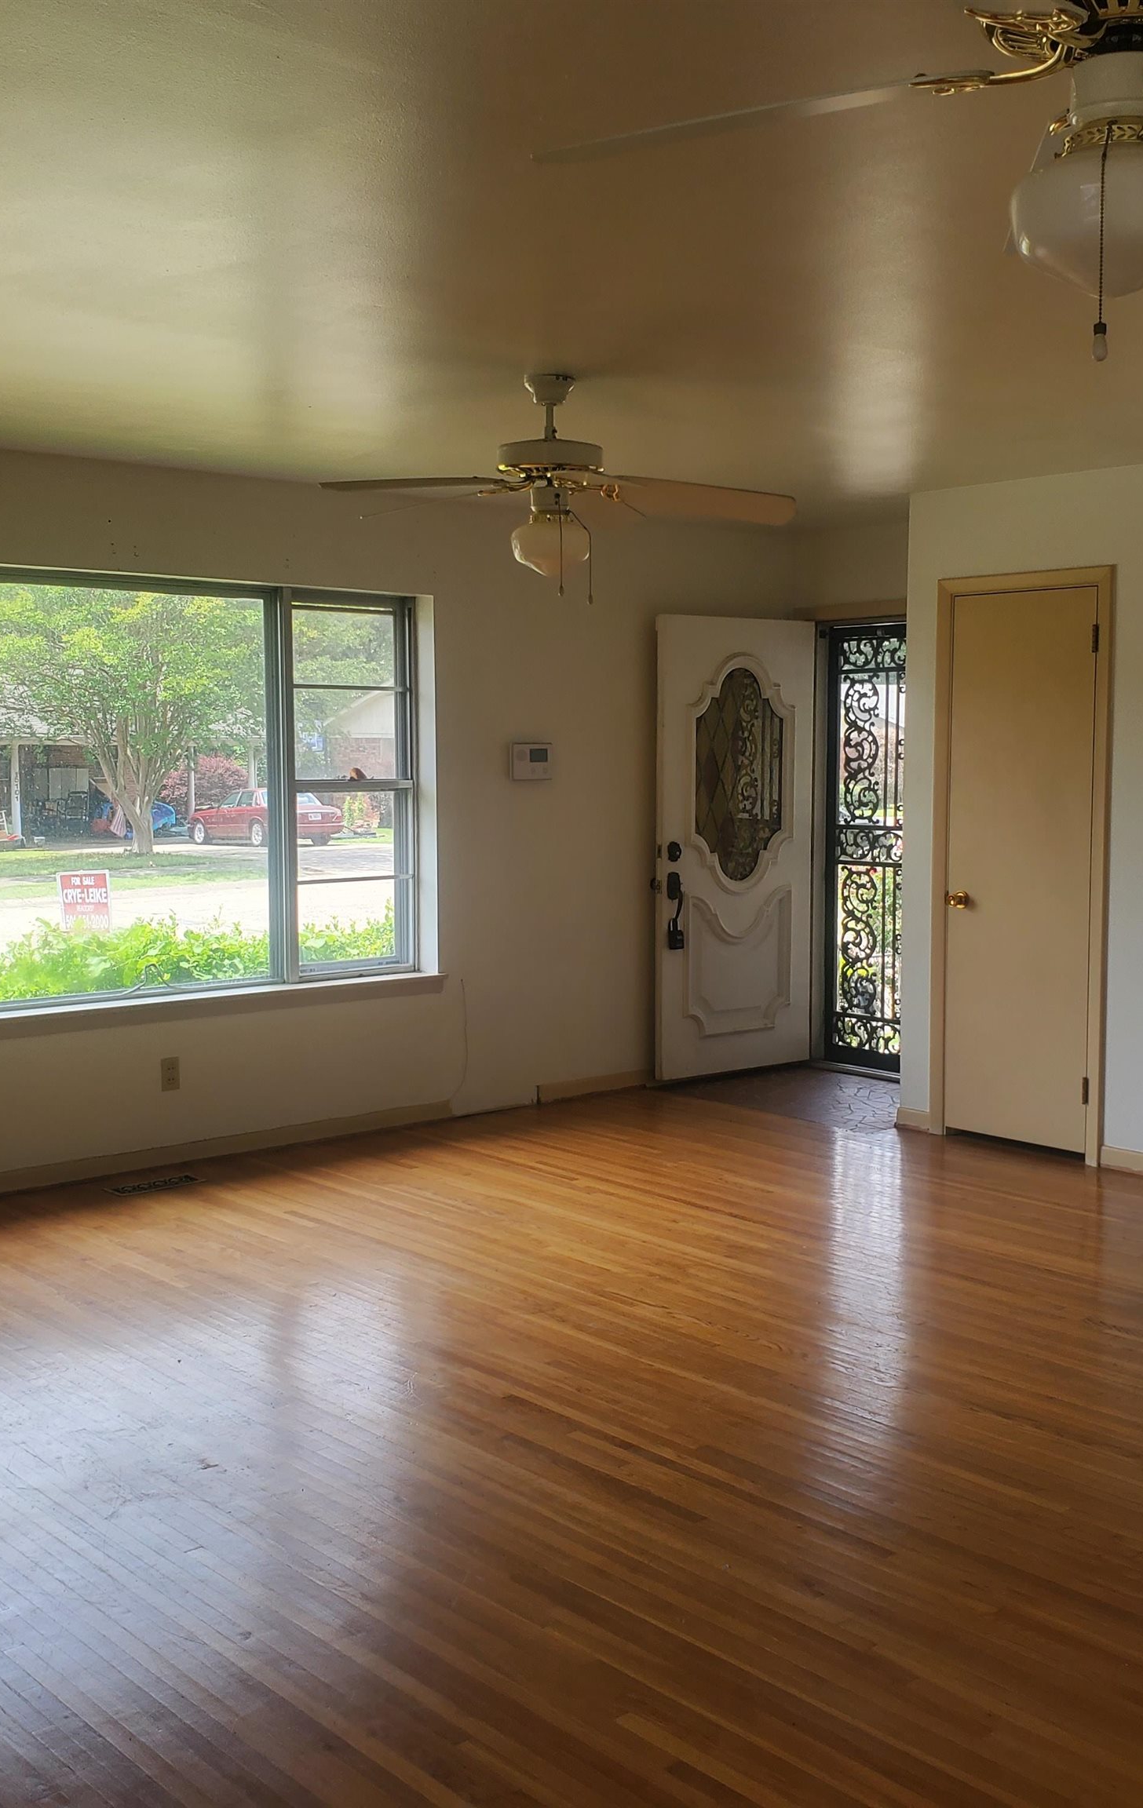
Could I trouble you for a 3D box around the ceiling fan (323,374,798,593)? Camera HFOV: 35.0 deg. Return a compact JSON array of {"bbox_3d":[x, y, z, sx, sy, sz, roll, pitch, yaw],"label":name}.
[{"bbox_3d":[-0.056,-1.114,4.816,1.290,0.550,1.290,-4,6,-41],"label":"ceiling fan"}]

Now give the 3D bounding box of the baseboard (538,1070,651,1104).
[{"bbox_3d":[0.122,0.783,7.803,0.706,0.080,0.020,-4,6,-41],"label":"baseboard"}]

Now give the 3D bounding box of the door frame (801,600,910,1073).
[{"bbox_3d":[1.441,-0.273,8.039,0.130,2.120,1.060,-4,6,-41],"label":"door frame"}]

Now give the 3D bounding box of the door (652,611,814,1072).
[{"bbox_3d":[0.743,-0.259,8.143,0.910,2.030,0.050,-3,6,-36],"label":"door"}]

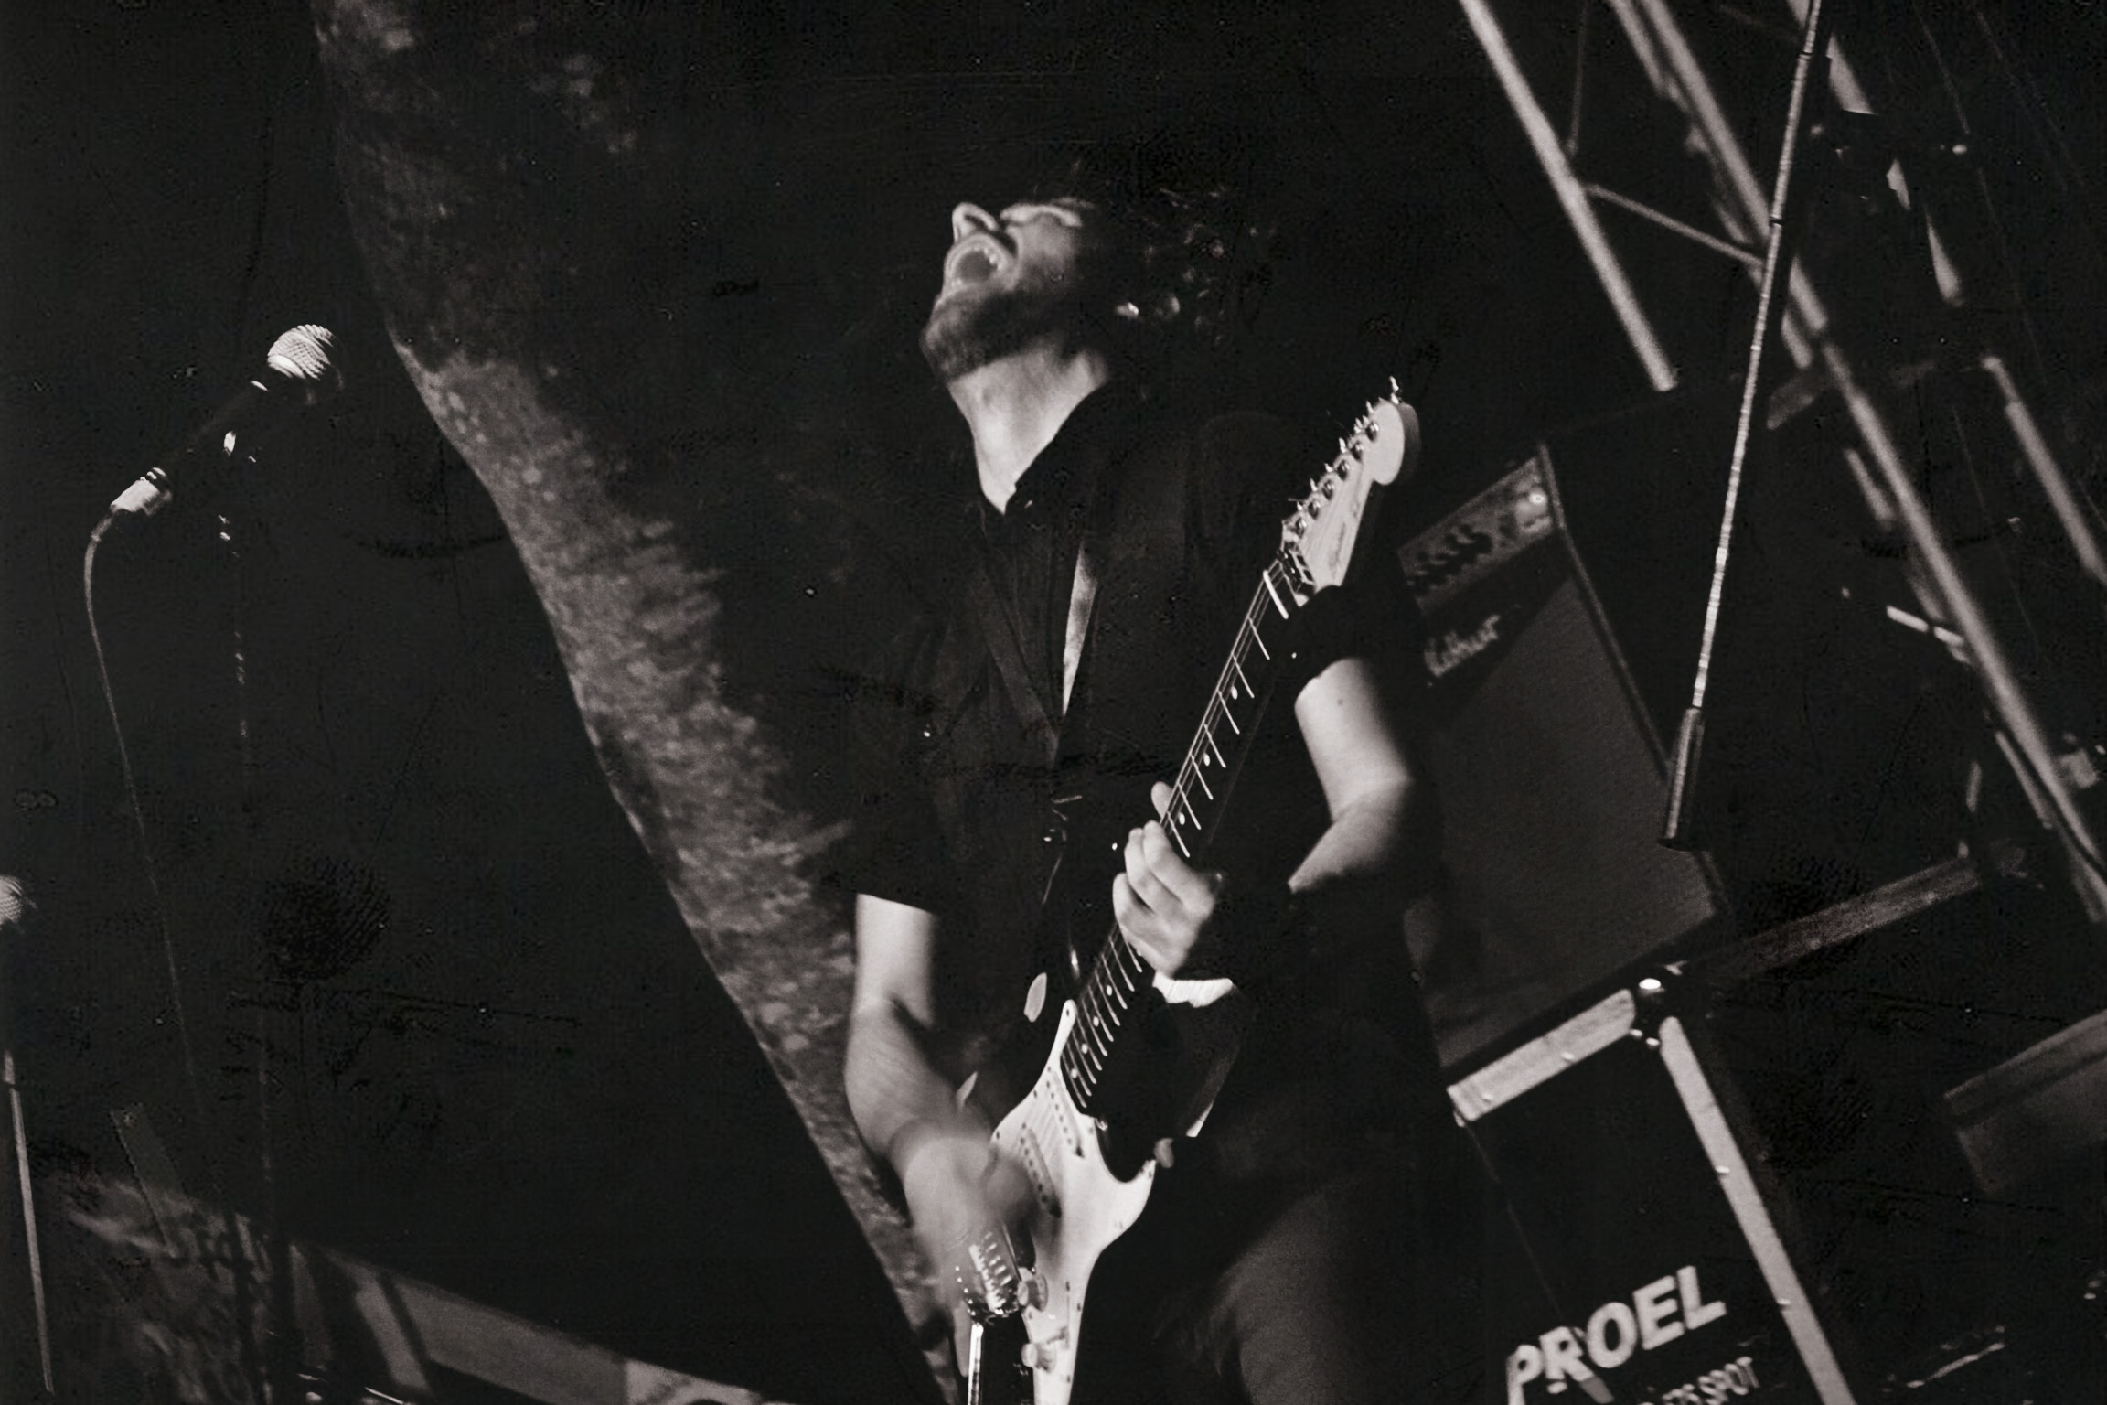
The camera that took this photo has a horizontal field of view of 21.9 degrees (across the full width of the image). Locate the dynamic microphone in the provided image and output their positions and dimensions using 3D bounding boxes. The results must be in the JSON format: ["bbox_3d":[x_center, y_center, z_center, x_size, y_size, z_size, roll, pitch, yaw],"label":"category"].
[{"bbox_3d":[-0.525,-0.176,3.483,0.195,0.051,0.051,-45,6,-36],"label":"dynamic microphone"}]

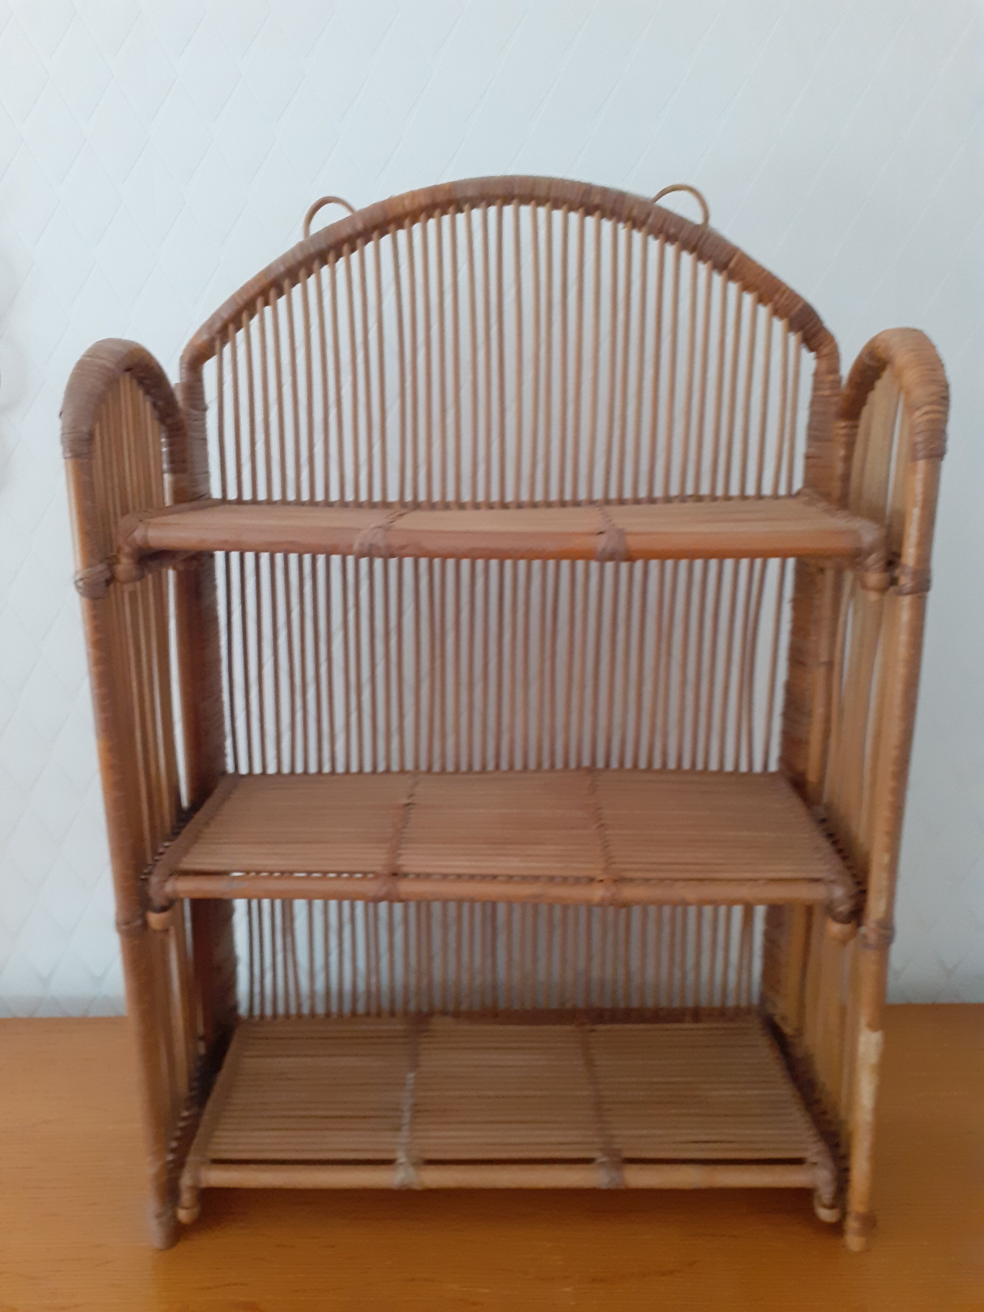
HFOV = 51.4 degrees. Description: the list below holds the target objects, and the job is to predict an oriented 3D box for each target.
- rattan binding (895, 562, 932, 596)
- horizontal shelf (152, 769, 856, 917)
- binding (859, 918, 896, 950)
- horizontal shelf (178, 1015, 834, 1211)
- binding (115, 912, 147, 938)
[{"bbox_3d":[0.225,-0.041,0.547,0.018,0.015,0.020,0,14,1],"label":"rattan binding"},{"bbox_3d":[0.007,0.116,0.665,0.406,0.021,0.162,0,15,1],"label":"horizontal shelf"},{"bbox_3d":[0.224,0.162,0.596,0.019,0.017,0.019,0,15,1],"label":"binding"},{"bbox_3d":[0.008,0.315,0.718,0.412,0.026,0.162,0,15,1],"label":"horizontal shelf"},{"bbox_3d":[-0.213,0.159,0.603,0.018,0.012,0.019,0,14,1],"label":"binding"}]

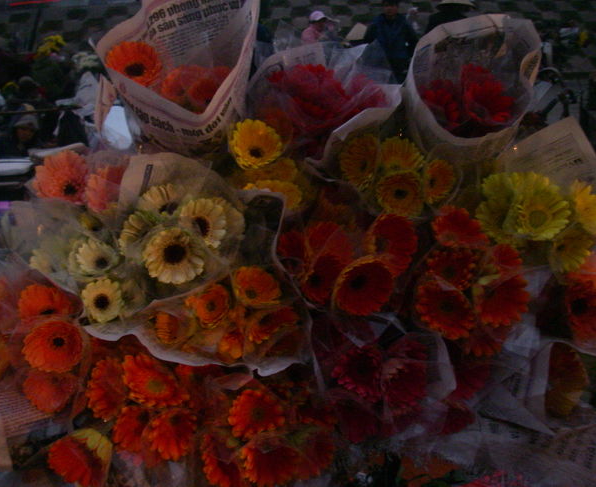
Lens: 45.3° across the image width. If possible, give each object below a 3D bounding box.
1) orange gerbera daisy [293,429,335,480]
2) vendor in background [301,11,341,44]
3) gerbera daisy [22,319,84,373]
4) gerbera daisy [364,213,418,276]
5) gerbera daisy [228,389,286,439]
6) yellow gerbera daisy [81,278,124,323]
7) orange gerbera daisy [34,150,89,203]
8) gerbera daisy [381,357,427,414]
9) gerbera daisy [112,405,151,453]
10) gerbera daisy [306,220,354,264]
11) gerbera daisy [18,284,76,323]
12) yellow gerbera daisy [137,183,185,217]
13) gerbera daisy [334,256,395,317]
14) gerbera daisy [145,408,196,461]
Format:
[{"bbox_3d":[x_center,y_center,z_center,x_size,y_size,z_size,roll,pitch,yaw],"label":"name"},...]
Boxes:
[{"bbox_3d":[0.028,0.333,1.130,0.082,0.087,0.036,-7,19,-10],"label":"orange gerbera daisy"},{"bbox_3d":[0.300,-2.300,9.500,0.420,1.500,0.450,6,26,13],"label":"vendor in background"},{"bbox_3d":[-0.355,0.148,1.039,0.091,0.091,0.037,-1,4,-1],"label":"gerbera daisy"},{"bbox_3d":[0.153,0.002,1.180,0.095,0.100,0.043,-15,-11,-29],"label":"gerbera daisy"},{"bbox_3d":[-0.059,0.242,1.008,0.084,0.036,0.084,-2,68,-4],"label":"gerbera daisy"},{"bbox_3d":[-0.297,0.087,1.087,0.069,0.069,0.030,-5,-4,-10],"label":"yellow gerbera daisy"},{"bbox_3d":[-0.398,-0.111,1.200,0.096,0.036,0.096,19,71,27],"label":"orange gerbera daisy"},{"bbox_3d":[0.169,0.223,1.130,0.086,0.089,0.036,-15,20,-22],"label":"gerbera daisy"},{"bbox_3d":[-0.263,0.296,1.140,0.083,0.086,0.036,14,20,21],"label":"gerbera daisy"},{"bbox_3d":[0.054,0.002,1.180,0.083,0.086,0.036,-6,-8,-10],"label":"gerbera daisy"},{"bbox_3d":[-0.375,0.098,1.066,0.090,0.035,0.090,-10,51,-20],"label":"gerbera daisy"},{"bbox_3d":[-0.220,-0.067,1.160,0.086,0.036,0.086,14,57,20],"label":"yellow gerbera daisy"},{"bbox_3d":[0.101,0.066,1.100,0.092,0.092,0.036,-12,16,-17],"label":"gerbera daisy"},{"bbox_3d":[-0.192,0.288,1.080,0.080,0.084,0.038,3,-3,6],"label":"gerbera daisy"}]

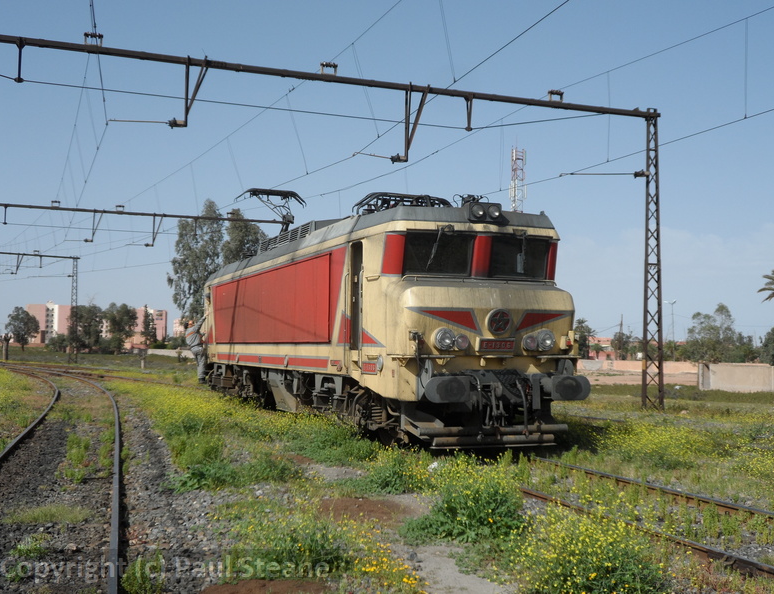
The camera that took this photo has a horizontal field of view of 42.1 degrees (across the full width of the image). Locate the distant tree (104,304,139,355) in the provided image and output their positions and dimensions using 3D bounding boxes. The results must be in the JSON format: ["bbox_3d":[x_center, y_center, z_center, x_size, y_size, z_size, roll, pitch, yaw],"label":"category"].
[{"bbox_3d":[-40.238,4.756,152.000,5.134,7.851,4.980,1,-3,-15],"label":"distant tree"}]

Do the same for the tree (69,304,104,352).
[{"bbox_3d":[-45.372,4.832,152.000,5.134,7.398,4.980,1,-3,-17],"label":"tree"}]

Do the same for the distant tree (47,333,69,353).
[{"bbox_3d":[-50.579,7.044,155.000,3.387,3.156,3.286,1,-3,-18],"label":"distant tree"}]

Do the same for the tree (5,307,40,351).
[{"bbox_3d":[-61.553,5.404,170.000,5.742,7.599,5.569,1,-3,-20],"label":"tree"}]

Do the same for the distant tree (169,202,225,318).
[{"bbox_3d":[-21.305,-2.114,112.000,6.230,17.689,6.043,1,-3,-11],"label":"distant tree"}]

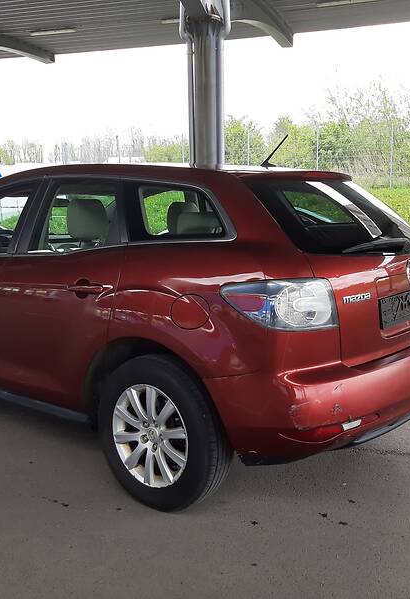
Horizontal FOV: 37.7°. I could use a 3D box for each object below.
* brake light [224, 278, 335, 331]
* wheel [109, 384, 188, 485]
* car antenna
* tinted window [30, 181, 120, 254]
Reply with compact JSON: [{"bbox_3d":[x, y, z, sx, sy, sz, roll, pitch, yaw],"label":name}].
[{"bbox_3d":[0.288,-0.003,2.400,0.400,0.200,0.270,5,9,38],"label":"brake light"},{"bbox_3d":[-0.204,0.613,2.825,0.480,0.480,0.190,5,9,38],"label":"wheel"},{"bbox_3d":[0.371,-0.790,3.227,0.185,0.170,0.040,5,9,38],"label":"car antenna"},{"bbox_3d":[-0.684,-0.436,3.199,0.750,0.420,0.060,5,-9,38],"label":"tinted window"}]

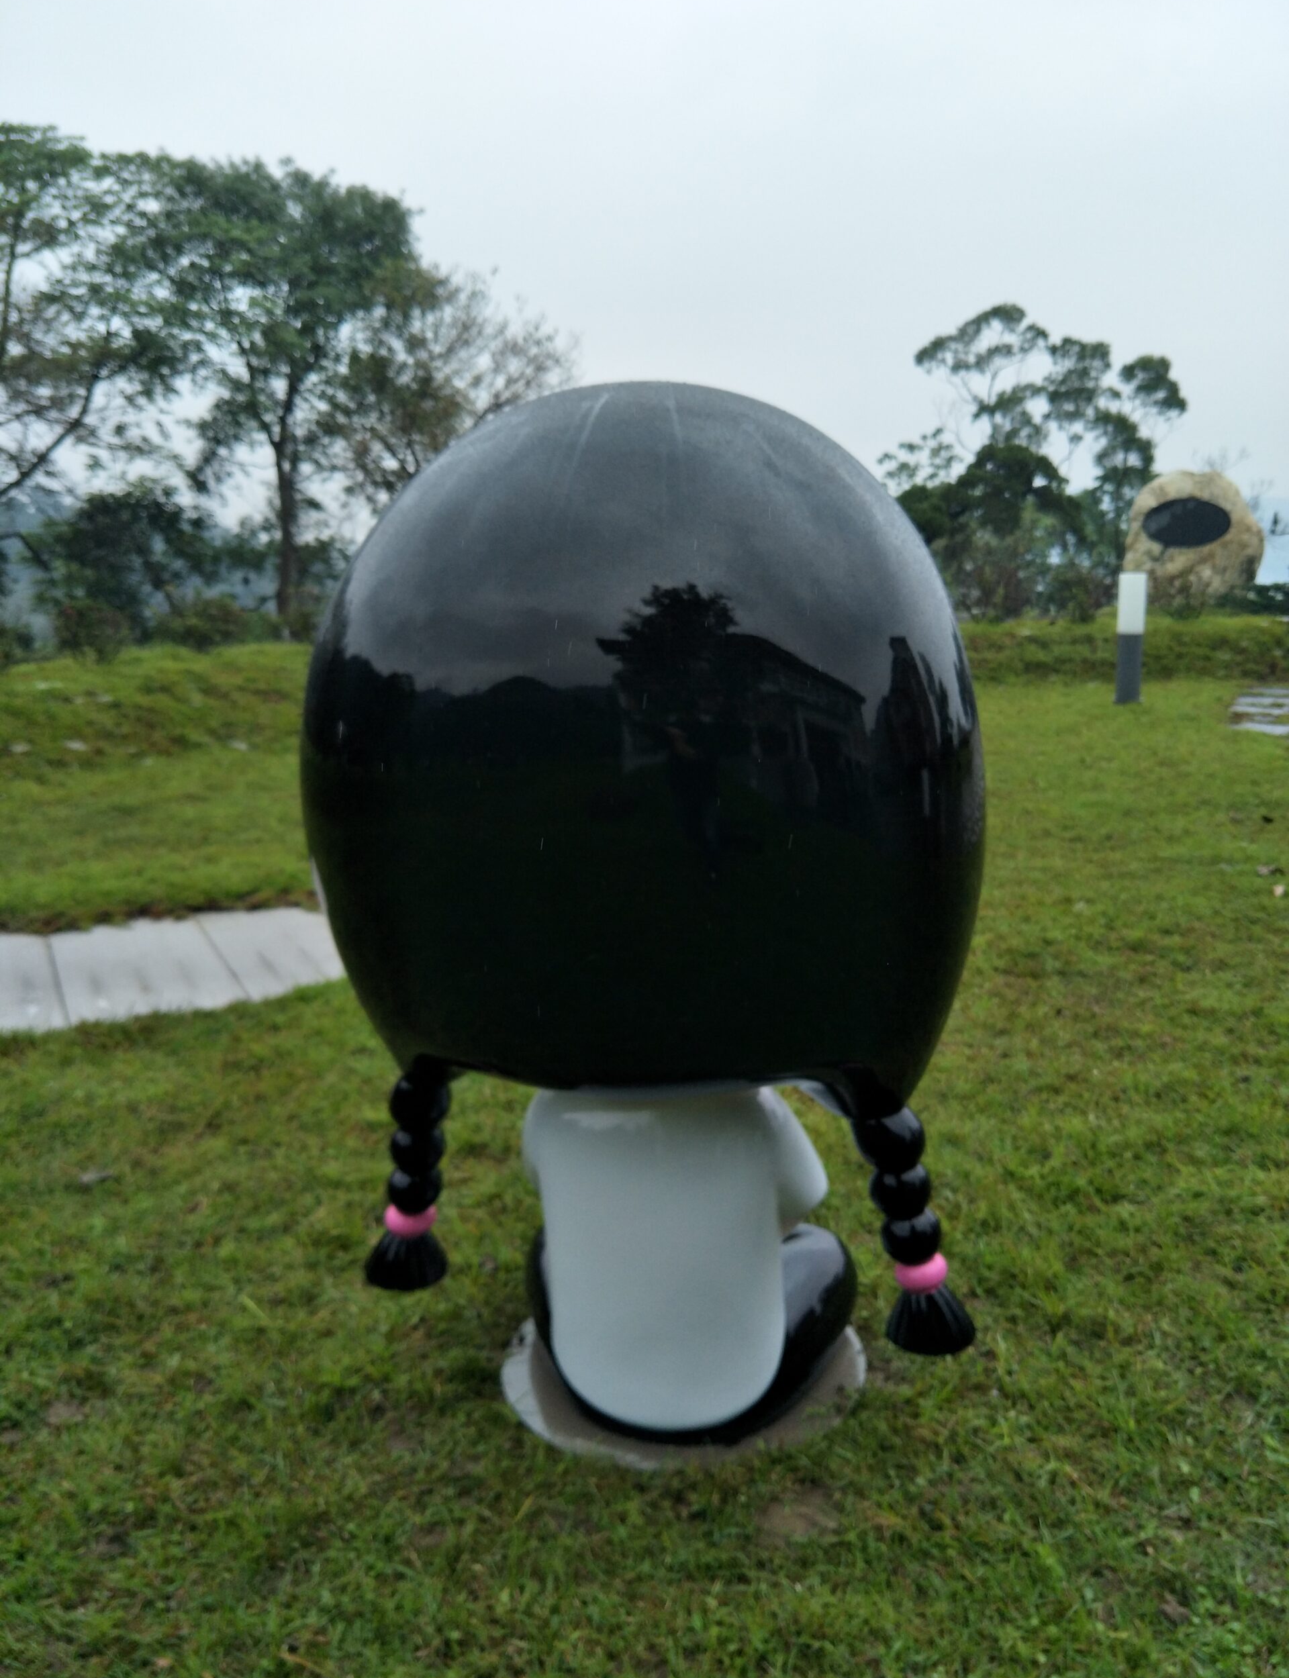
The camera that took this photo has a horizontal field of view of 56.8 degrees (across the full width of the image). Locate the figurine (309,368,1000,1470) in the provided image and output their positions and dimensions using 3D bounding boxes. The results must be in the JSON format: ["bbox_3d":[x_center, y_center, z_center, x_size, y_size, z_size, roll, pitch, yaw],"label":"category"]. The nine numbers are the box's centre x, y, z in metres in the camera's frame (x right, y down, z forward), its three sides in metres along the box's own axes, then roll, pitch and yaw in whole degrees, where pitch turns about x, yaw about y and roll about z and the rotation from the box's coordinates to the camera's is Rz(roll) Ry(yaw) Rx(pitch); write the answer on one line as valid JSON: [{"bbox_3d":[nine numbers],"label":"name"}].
[{"bbox_3d":[0.016,0.143,1.786,0.937,1.538,0.956,1,17,15],"label":"figurine"}]

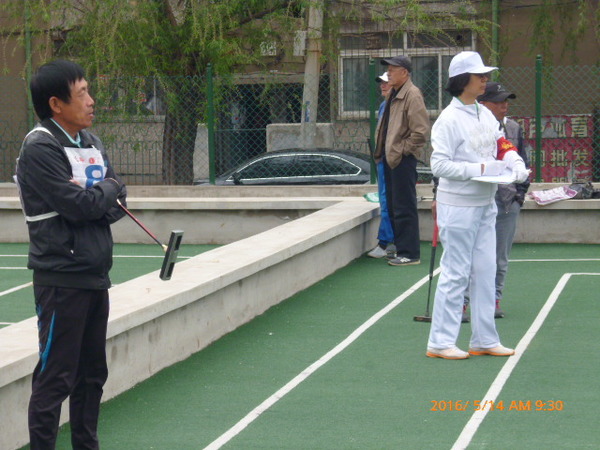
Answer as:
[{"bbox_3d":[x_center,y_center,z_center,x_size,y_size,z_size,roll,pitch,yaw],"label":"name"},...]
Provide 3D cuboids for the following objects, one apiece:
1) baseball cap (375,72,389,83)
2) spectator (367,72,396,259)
[{"bbox_3d":[0.776,-1.270,15.844,0.265,0.116,0.180,-3,5,-22],"label":"baseball cap"},{"bbox_3d":[0.766,-0.529,15.905,0.360,1.594,0.470,-3,5,-25],"label":"spectator"}]

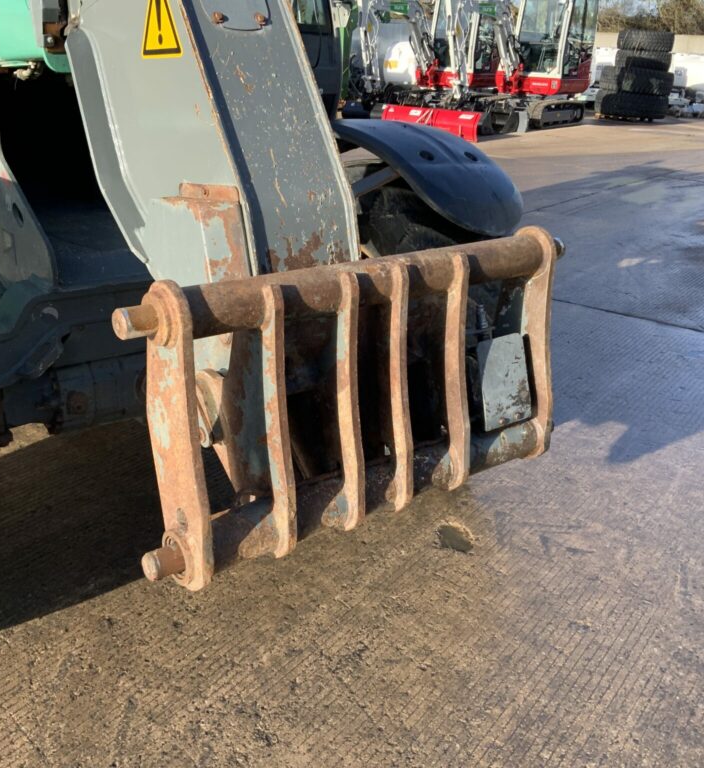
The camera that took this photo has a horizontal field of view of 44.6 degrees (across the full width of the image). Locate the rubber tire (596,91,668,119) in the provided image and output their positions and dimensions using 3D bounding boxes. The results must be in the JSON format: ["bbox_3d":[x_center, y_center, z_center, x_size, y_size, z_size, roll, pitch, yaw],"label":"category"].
[{"bbox_3d":[6.805,-6.809,20.844,1.650,0.555,1.650,3,22,0],"label":"rubber tire"}]

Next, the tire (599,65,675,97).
[{"bbox_3d":[6.854,-7.293,20.646,1.650,0.555,1.650,3,22,0],"label":"tire"}]

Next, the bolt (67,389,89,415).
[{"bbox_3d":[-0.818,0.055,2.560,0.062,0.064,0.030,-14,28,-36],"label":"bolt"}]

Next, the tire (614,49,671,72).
[{"bbox_3d":[6.963,-7.700,20.479,1.250,0.455,1.250,3,22,0],"label":"tire"}]

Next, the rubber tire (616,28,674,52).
[{"bbox_3d":[6.955,-8.121,20.308,1.250,0.455,1.250,3,22,0],"label":"rubber tire"}]

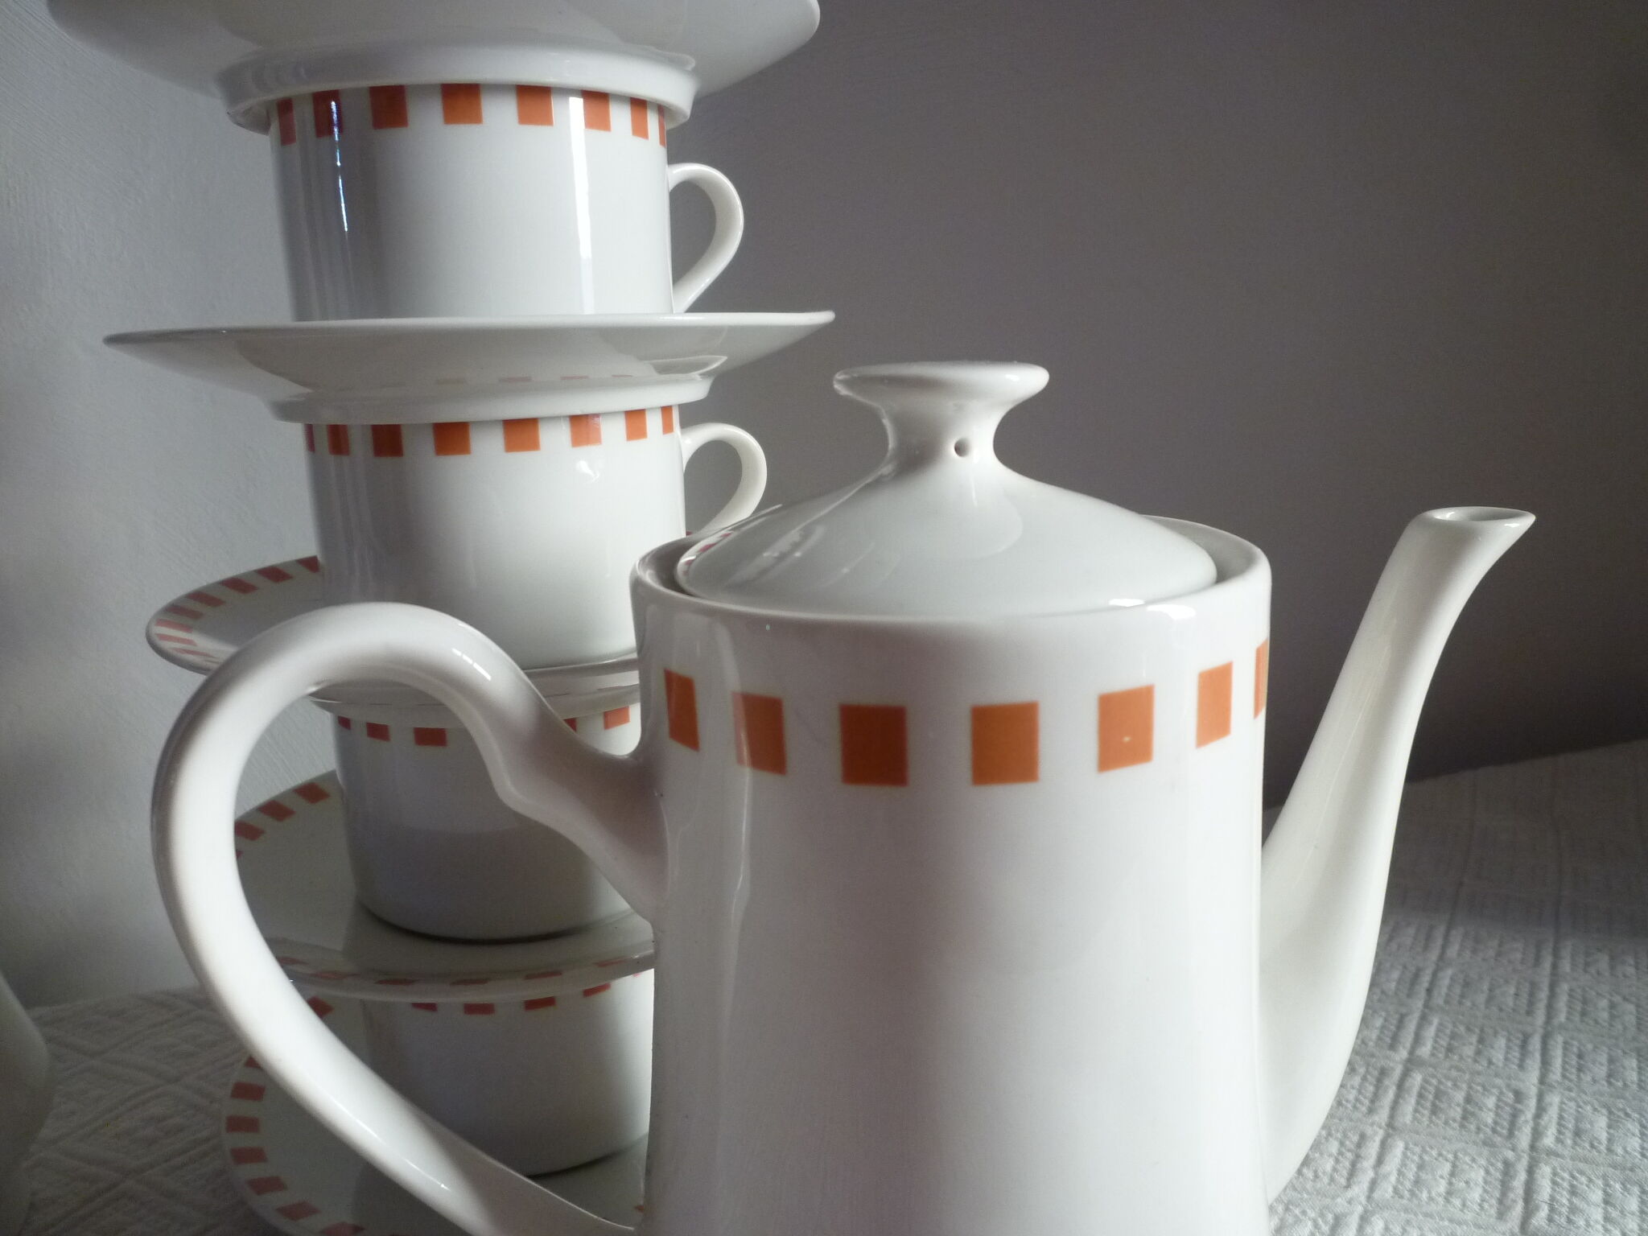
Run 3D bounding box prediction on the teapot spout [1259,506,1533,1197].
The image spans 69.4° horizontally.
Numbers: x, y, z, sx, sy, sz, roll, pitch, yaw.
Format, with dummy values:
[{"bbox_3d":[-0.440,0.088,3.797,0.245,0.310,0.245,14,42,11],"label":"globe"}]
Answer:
[{"bbox_3d":[0.096,0.046,0.212,0.058,0.131,0.026,-5,14,-13],"label":"teapot spout"}]

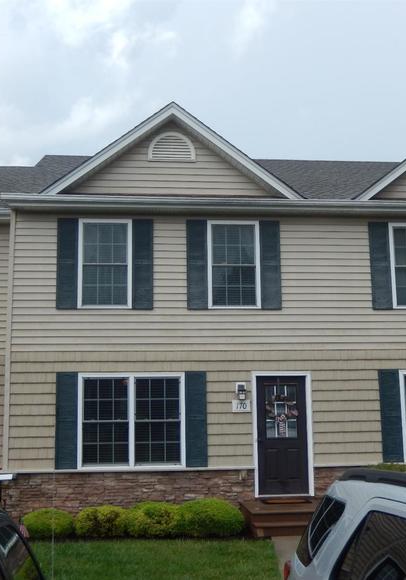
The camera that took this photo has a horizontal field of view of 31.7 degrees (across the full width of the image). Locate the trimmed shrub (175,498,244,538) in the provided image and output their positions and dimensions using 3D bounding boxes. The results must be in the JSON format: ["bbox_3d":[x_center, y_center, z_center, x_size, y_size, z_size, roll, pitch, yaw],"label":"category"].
[{"bbox_3d":[0.110,3.507,11.188,1.070,0.485,0.980,0,-9,-6],"label":"trimmed shrub"}]

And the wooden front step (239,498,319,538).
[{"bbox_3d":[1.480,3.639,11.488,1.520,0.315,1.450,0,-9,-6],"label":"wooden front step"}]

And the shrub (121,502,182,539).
[{"bbox_3d":[-0.778,3.529,11.117,0.890,0.435,0.880,0,-9,-6],"label":"shrub"}]

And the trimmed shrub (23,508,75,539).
[{"bbox_3d":[-2.386,3.571,11.054,0.780,0.370,0.760,0,-9,-6],"label":"trimmed shrub"}]

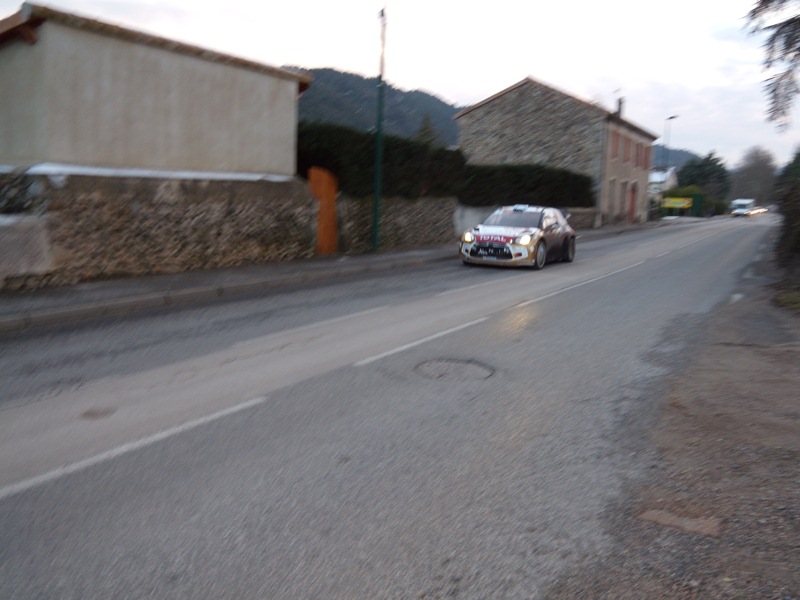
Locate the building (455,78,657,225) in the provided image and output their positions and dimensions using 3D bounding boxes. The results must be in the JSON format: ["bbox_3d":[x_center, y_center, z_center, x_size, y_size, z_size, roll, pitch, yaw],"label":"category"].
[{"bbox_3d":[11.140,-9.524,43.991,9.515,8.175,15.334,7,10,29],"label":"building"}]

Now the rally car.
[{"bbox_3d":[3.040,-1.625,16.064,1.830,1.420,3.950,7,11,30],"label":"rally car"}]

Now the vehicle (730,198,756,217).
[{"bbox_3d":[60.550,-16.296,114.000,2.200,2.800,6.000,9,12,38],"label":"vehicle"}]

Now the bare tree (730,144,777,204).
[{"bbox_3d":[76.263,-26.395,140.000,10.200,13.630,10.000,7,10,26],"label":"bare tree"}]

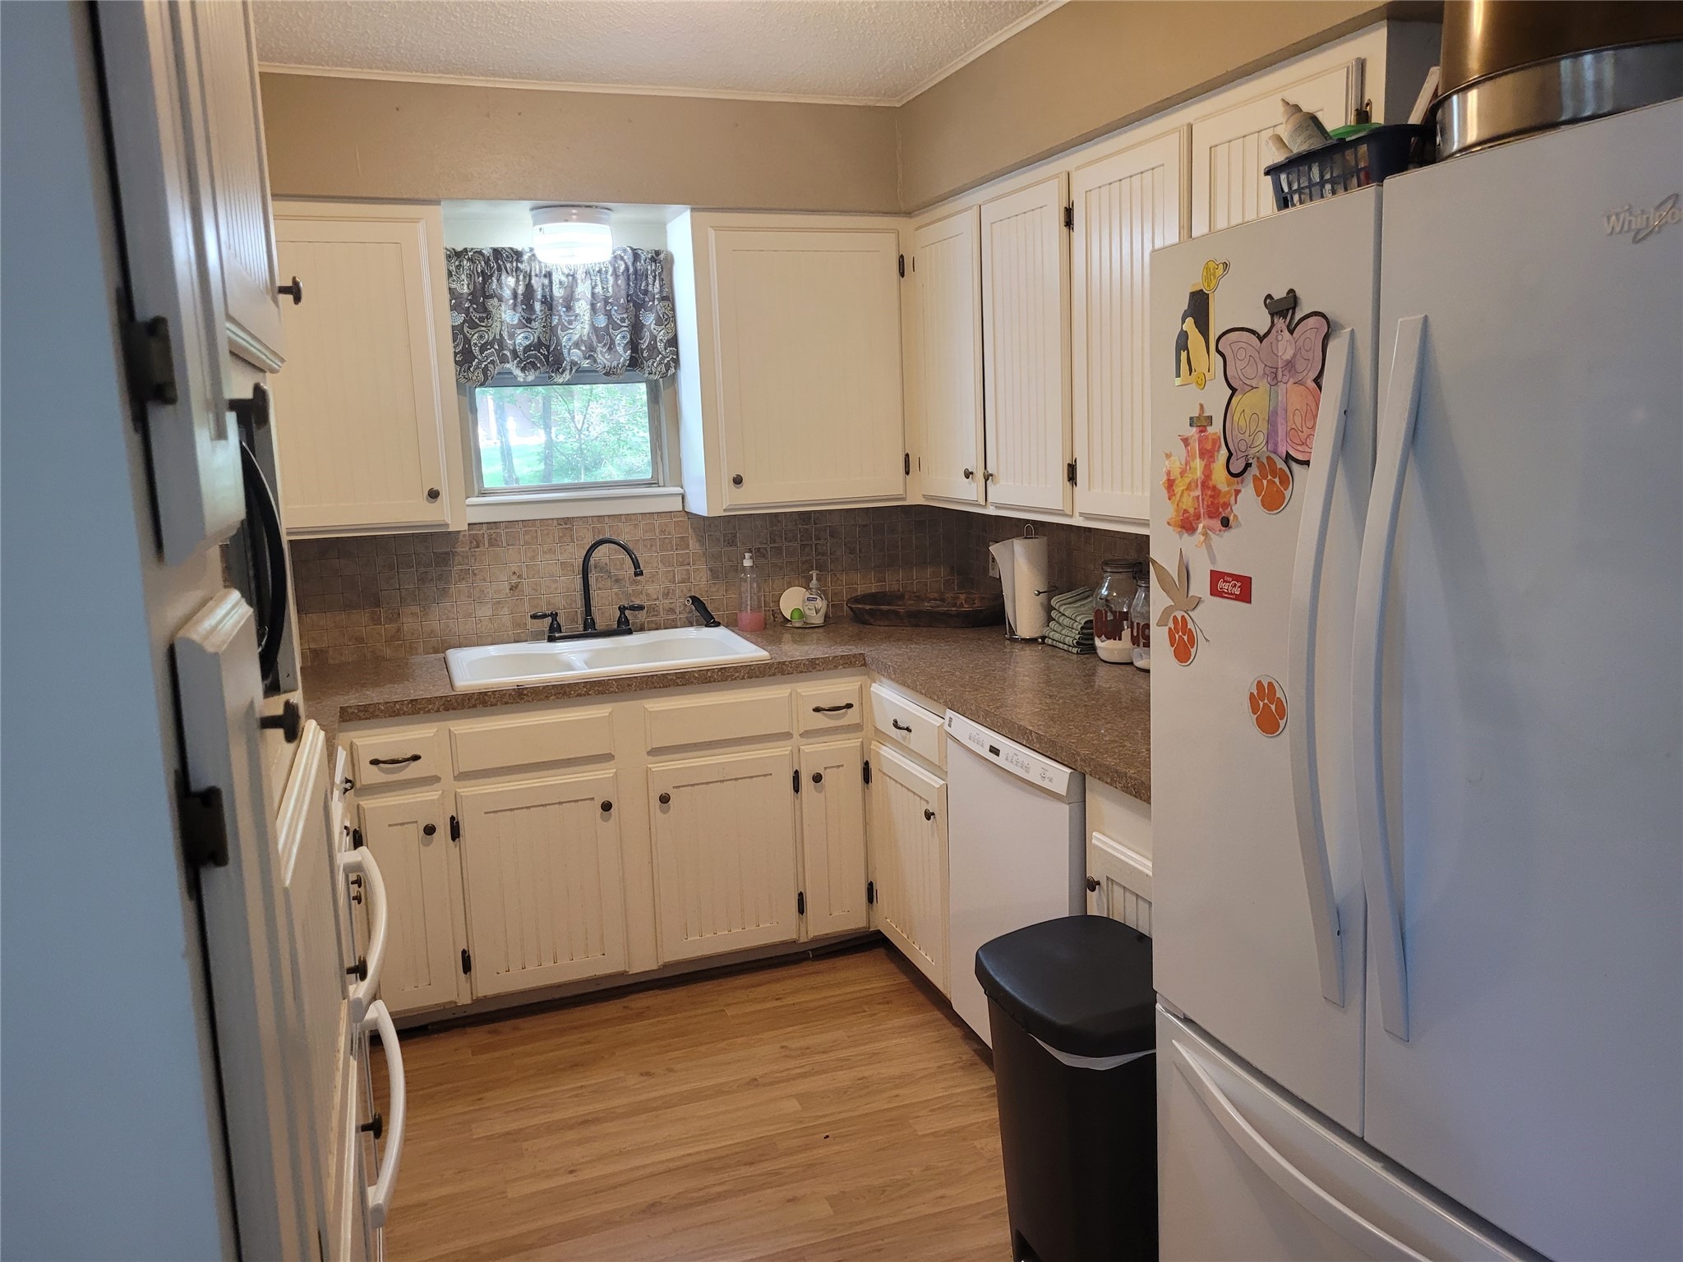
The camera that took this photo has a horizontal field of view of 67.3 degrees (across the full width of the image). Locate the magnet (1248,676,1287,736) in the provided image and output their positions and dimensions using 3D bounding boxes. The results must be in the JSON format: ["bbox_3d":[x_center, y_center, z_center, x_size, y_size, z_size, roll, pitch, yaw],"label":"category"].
[{"bbox_3d":[0.543,0.097,1.613,0.005,0.079,0.077,-5,8,-22],"label":"magnet"}]

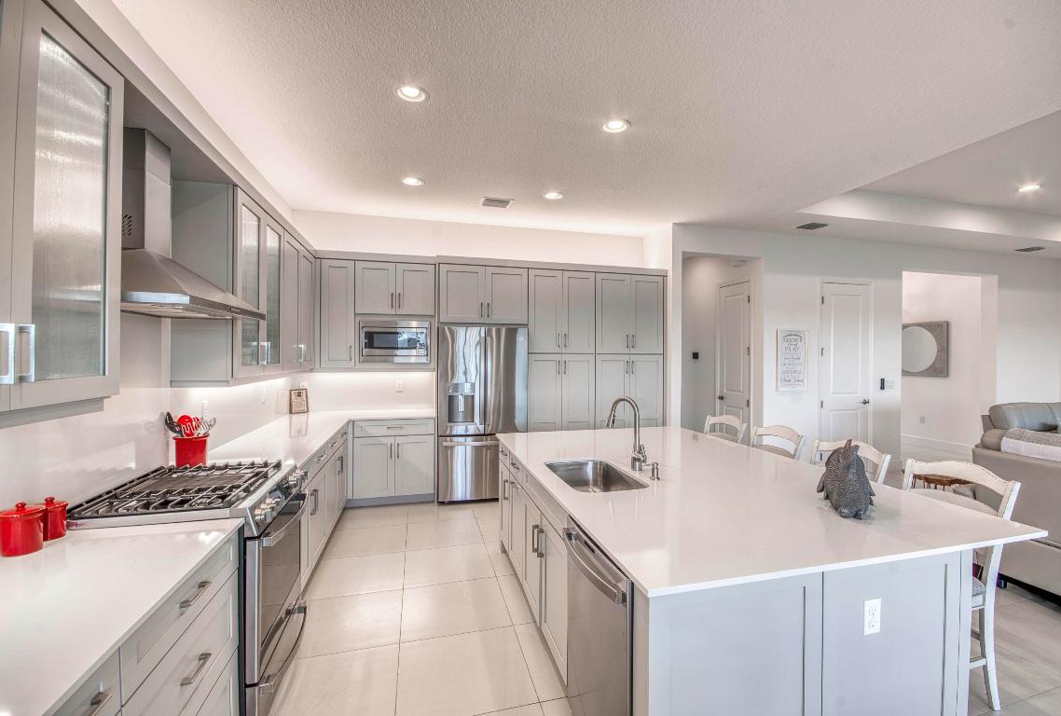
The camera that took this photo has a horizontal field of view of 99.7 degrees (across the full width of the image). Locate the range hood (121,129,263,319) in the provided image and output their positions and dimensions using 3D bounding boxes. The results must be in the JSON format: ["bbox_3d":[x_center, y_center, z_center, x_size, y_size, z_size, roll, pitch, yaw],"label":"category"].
[{"bbox_3d":[-1.512,-0.519,1.859,0.500,0.670,0.790,0,1,-14],"label":"range hood"}]

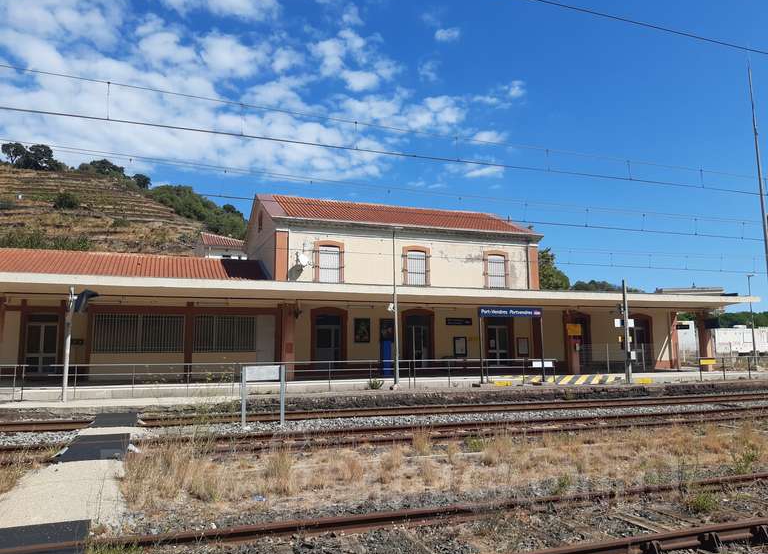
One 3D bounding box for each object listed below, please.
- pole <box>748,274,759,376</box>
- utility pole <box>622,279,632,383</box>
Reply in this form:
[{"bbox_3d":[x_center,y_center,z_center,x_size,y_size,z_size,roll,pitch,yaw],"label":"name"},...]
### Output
[{"bbox_3d":[23.671,2.918,37.044,0.150,6.075,0.150,2,-7,-19],"label":"pole"},{"bbox_3d":[10.307,2.291,24.456,0.170,4.360,0.170,2,-7,-19],"label":"utility pole"}]

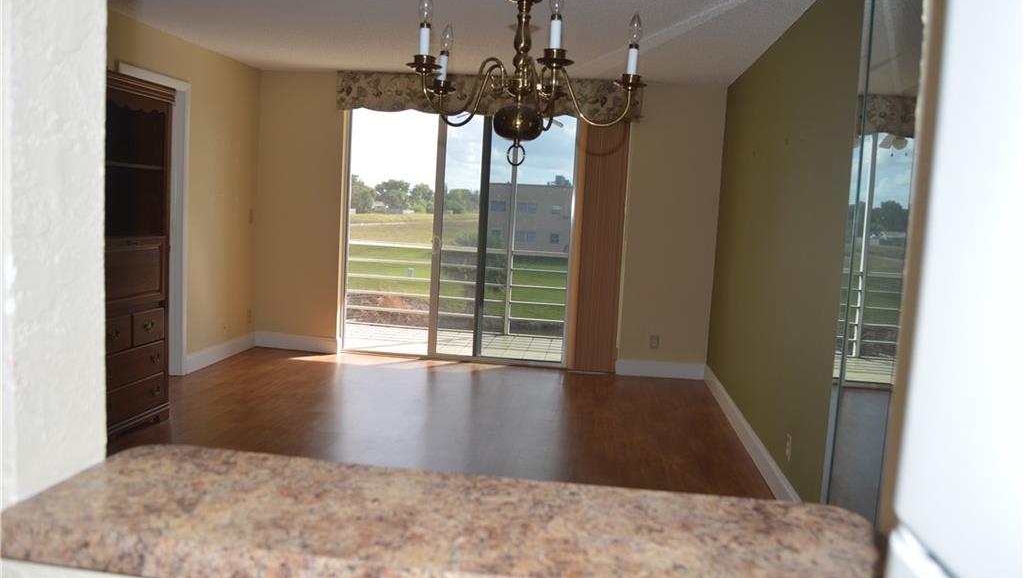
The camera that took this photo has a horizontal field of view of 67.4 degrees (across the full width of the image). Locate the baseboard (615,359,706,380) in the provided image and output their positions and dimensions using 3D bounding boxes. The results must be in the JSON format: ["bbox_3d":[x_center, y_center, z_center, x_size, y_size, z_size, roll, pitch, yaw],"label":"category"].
[{"bbox_3d":[1.252,0.681,6.443,0.743,0.131,0.020,4,6,6],"label":"baseboard"}]

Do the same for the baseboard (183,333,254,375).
[{"bbox_3d":[-2.340,0.509,6.284,0.020,0.148,1.132,4,6,6],"label":"baseboard"}]

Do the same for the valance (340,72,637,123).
[{"bbox_3d":[-0.198,-1.582,6.319,2.525,0.327,0.129,4,6,6],"label":"valance"}]

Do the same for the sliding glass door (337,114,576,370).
[{"bbox_3d":[-0.376,-0.437,6.576,2.208,2.158,0.099,4,6,6],"label":"sliding glass door"}]

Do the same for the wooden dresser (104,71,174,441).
[{"bbox_3d":[-2.268,-0.158,4.166,0.476,1.950,0.767,4,6,6],"label":"wooden dresser"}]

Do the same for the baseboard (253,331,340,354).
[{"bbox_3d":[-1.912,0.477,6.793,0.753,0.142,0.020,4,6,6],"label":"baseboard"}]

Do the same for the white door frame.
[{"bbox_3d":[-2.459,-0.376,5.226,0.124,2.128,0.812,4,6,6],"label":"white door frame"}]

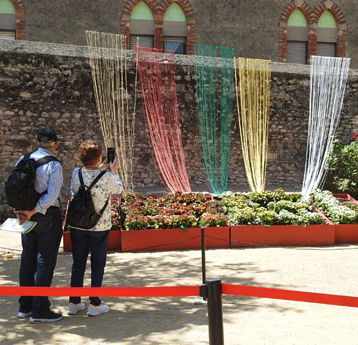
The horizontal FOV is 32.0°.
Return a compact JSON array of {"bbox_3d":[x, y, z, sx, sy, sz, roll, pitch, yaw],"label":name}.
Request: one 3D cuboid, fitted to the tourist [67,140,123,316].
[{"bbox_3d":[-0.770,0.510,5.820,0.460,1.600,0.500,1,3,27],"label":"tourist"}]

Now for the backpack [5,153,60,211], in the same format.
[{"bbox_3d":[-1.335,0.079,5.450,0.320,0.500,0.280,2,3,42],"label":"backpack"}]

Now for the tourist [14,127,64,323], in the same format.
[{"bbox_3d":[-1.260,0.455,5.630,0.480,1.720,0.420,2,3,42],"label":"tourist"}]

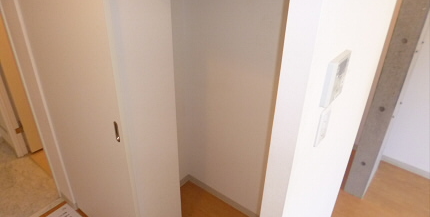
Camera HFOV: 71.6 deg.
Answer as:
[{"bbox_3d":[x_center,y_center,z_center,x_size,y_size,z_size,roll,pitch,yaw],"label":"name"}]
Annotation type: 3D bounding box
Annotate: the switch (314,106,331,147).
[{"bbox_3d":[0.331,0.057,0.918,0.010,0.118,0.068,22,35,32],"label":"switch"}]

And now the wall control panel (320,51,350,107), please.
[{"bbox_3d":[0.342,-0.086,0.840,0.021,0.126,0.130,22,35,32],"label":"wall control panel"}]

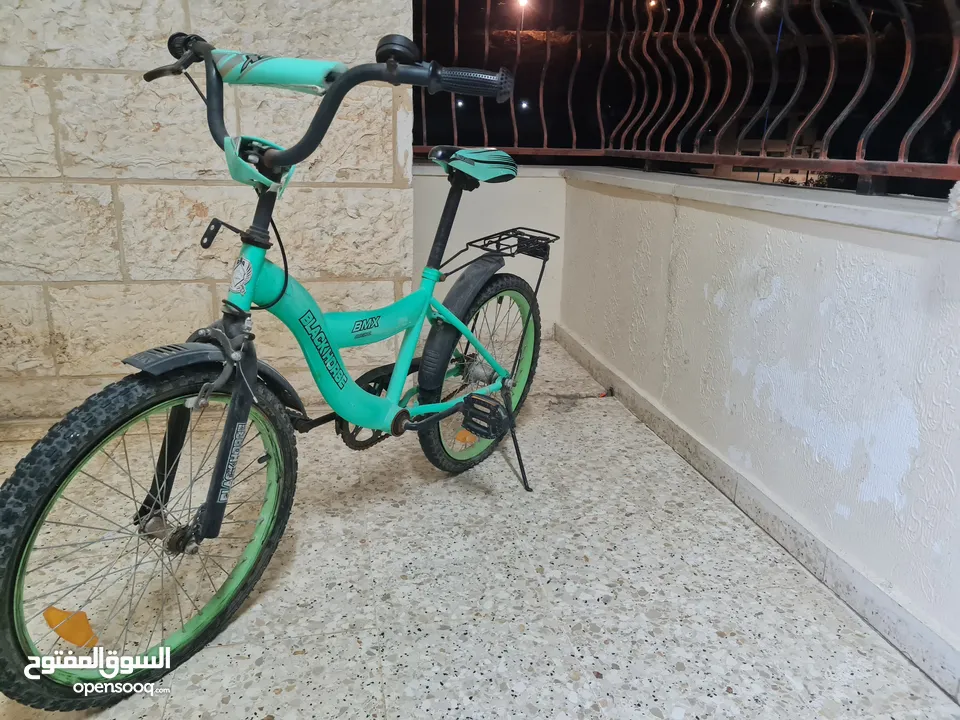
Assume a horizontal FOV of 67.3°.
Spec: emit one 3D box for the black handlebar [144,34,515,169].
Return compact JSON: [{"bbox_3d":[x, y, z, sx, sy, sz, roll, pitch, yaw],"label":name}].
[{"bbox_3d":[-0.256,-0.351,0.982,0.610,0.190,0.150,19,23,26],"label":"black handlebar"}]

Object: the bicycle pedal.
[{"bbox_3d":[0.011,0.118,1.496,0.092,0.072,0.027,19,29,26],"label":"bicycle pedal"}]

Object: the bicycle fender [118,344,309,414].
[{"bbox_3d":[-0.357,0.041,1.045,0.064,0.190,0.305,19,23,26],"label":"bicycle fender"}]

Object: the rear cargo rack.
[{"bbox_3d":[0.039,-0.242,1.620,0.115,0.080,0.430,19,23,26],"label":"rear cargo rack"}]

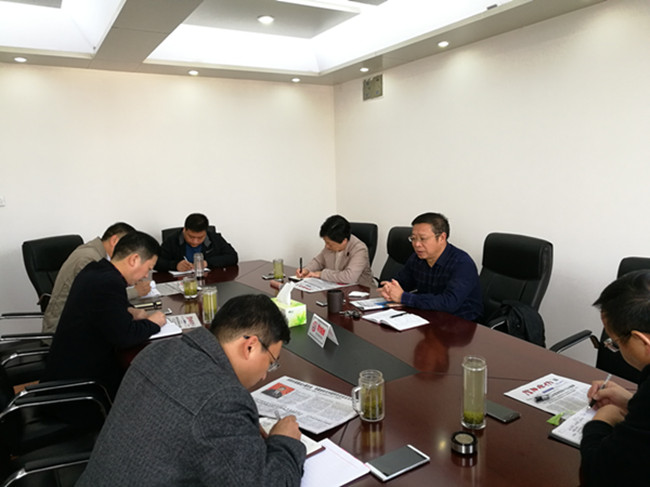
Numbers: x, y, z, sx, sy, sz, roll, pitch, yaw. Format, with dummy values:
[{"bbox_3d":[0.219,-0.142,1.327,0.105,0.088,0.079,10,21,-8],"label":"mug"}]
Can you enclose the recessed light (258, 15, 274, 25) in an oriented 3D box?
[{"bbox_3d":[-0.474,-1.814,4.110,0.135,0.040,0.135,-2,8,0],"label":"recessed light"}]

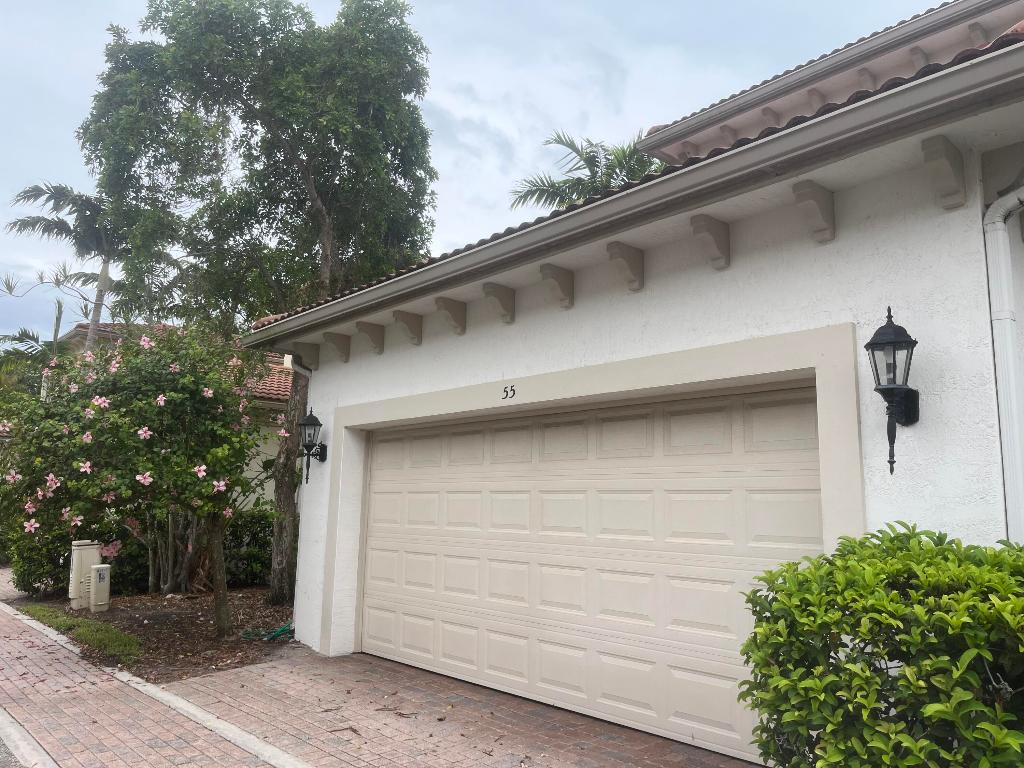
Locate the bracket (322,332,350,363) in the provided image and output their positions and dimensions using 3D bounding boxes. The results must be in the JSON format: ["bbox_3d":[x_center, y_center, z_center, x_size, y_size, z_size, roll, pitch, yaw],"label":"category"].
[{"bbox_3d":[-1.742,-0.349,7.644,0.253,0.254,0.087,9,-12,-41],"label":"bracket"}]

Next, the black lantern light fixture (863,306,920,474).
[{"bbox_3d":[1.742,0.029,3.503,0.290,0.770,0.225,9,-12,-41],"label":"black lantern light fixture"}]

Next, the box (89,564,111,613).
[{"bbox_3d":[-5.357,2.659,10.000,0.190,0.590,0.210,-7,-12,40],"label":"box"}]

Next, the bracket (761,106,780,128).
[{"bbox_3d":[3.294,-3.345,9.780,0.245,0.260,0.092,9,-12,-41],"label":"bracket"}]

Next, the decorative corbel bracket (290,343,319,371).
[{"bbox_3d":[-2.172,-0.280,8.120,0.253,0.254,0.087,9,-12,-41],"label":"decorative corbel bracket"}]

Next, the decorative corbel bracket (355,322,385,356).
[{"bbox_3d":[-1.320,-0.418,7.175,0.253,0.254,0.087,9,-12,-41],"label":"decorative corbel bracket"}]

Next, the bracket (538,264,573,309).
[{"bbox_3d":[0.316,-0.683,5.360,0.253,0.254,0.087,9,-12,-41],"label":"bracket"}]

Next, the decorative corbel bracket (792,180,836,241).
[{"bbox_3d":[1.564,-0.885,3.976,0.253,0.254,0.087,9,-12,-41],"label":"decorative corbel bracket"}]

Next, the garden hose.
[{"bbox_3d":[-2.616,2.631,8.242,0.600,0.125,0.636,4,-10,-17],"label":"garden hose"}]

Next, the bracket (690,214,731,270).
[{"bbox_3d":[1.150,-0.818,4.436,0.253,0.254,0.087,9,-12,-41],"label":"bracket"}]

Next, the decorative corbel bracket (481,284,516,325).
[{"bbox_3d":[-0.104,-0.607,5.734,0.245,0.260,0.092,9,-12,-41],"label":"decorative corbel bracket"}]

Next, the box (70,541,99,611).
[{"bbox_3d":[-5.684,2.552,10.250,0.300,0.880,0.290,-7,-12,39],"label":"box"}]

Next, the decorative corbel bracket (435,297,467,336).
[{"bbox_3d":[-0.497,-0.551,6.263,0.253,0.254,0.087,9,-12,-41],"label":"decorative corbel bracket"}]

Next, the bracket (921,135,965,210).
[{"bbox_3d":[1.953,-0.935,3.480,0.245,0.260,0.092,9,-12,-41],"label":"bracket"}]

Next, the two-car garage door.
[{"bbox_3d":[0.196,1.244,5.706,0.080,2.090,4.770,9,-12,-41],"label":"two-car garage door"}]

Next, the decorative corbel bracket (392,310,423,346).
[{"bbox_3d":[-0.907,-0.485,6.718,0.253,0.254,0.087,9,-12,-41],"label":"decorative corbel bracket"}]

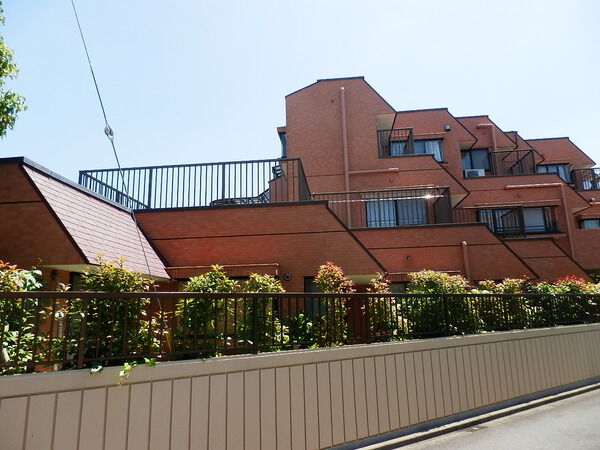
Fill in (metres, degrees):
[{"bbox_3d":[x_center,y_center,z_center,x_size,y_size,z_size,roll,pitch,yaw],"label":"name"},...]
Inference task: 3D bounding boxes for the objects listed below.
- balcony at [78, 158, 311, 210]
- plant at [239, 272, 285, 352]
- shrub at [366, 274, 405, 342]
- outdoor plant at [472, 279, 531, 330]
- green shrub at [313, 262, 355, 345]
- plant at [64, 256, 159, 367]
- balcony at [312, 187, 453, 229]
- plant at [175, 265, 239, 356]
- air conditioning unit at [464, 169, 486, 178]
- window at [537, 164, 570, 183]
[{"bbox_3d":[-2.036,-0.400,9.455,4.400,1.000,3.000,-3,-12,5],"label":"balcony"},{"bbox_3d":[-0.482,1.127,5.344,0.535,1.032,0.492,-1,-12,0],"label":"plant"},{"bbox_3d":[1.349,1.331,6.560,0.558,1.101,0.513,-1,-12,0],"label":"shrub"},{"bbox_3d":[4.051,1.613,8.359,1.000,1.074,0.920,6,-14,-33],"label":"outdoor plant"},{"bbox_3d":[0.484,1.131,6.008,0.574,1.244,0.529,-1,-12,0],"label":"green shrub"},{"bbox_3d":[-1.976,0.920,4.360,0.857,1.182,0.789,6,-14,-33],"label":"plant"},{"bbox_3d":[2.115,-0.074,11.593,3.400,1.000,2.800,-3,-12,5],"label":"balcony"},{"bbox_3d":[-1.109,1.028,4.933,0.704,1.121,0.648,6,-14,-33],"label":"plant"},{"bbox_3d":[7.038,-1.945,16.610,0.760,0.550,0.290,-3,-12,5],"label":"air conditioning unit"},{"bbox_3d":[12.072,-2.401,19.741,1.500,0.930,0.120,-3,-12,5],"label":"window"}]

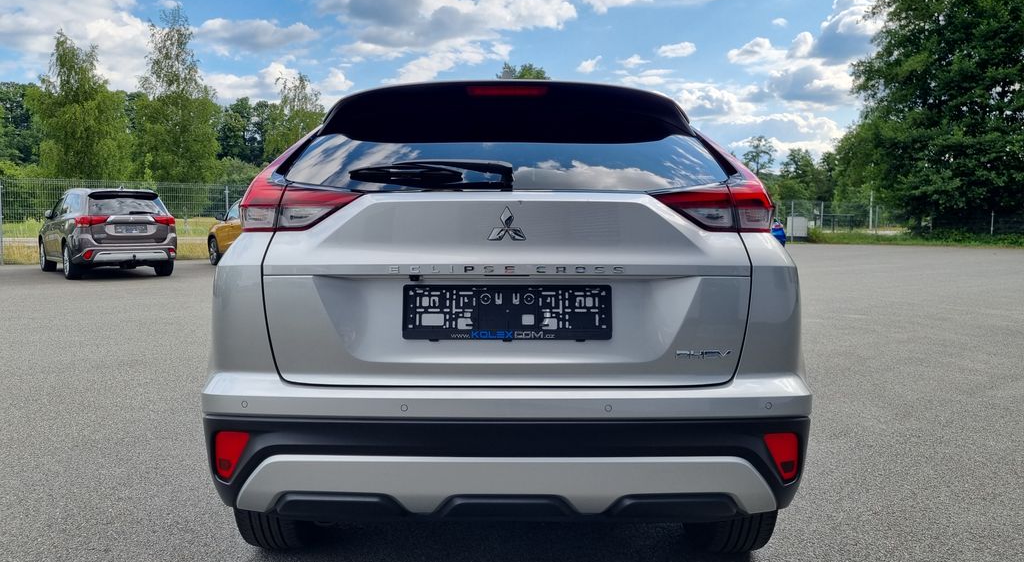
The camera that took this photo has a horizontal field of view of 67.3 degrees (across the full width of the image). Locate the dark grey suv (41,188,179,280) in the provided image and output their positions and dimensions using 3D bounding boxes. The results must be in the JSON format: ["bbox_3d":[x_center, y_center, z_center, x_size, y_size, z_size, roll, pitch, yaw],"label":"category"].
[{"bbox_3d":[-8.268,-0.985,15.568,1.810,1.700,4.690,-4,6,-40],"label":"dark grey suv"}]

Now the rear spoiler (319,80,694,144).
[{"bbox_3d":[-0.015,-0.537,2.393,1.170,0.210,0.360,0,5,0],"label":"rear spoiler"}]

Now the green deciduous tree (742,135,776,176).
[{"bbox_3d":[25.375,-10.296,79.410,3.600,9.337,3.600,0,5,0],"label":"green deciduous tree"}]

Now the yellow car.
[{"bbox_3d":[-5.649,-1.156,18.031,1.800,1.620,4.360,-4,6,-40],"label":"yellow car"}]

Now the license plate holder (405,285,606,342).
[{"bbox_3d":[-0.011,0.080,1.949,0.530,0.140,0.025,0,5,0],"label":"license plate holder"}]

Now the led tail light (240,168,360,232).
[{"bbox_3d":[-0.618,-0.223,2.189,0.440,0.190,0.400,0,5,0],"label":"led tail light"}]

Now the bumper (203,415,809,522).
[{"bbox_3d":[-0.012,0.467,2.098,1.760,0.300,0.450,0,5,0],"label":"bumper"}]

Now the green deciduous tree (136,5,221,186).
[{"bbox_3d":[-18.578,-8.957,43.393,4.600,12.828,4.600,0,5,0],"label":"green deciduous tree"}]

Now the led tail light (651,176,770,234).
[{"bbox_3d":[0.588,-0.223,2.189,0.440,0.190,0.400,0,5,0],"label":"led tail light"}]

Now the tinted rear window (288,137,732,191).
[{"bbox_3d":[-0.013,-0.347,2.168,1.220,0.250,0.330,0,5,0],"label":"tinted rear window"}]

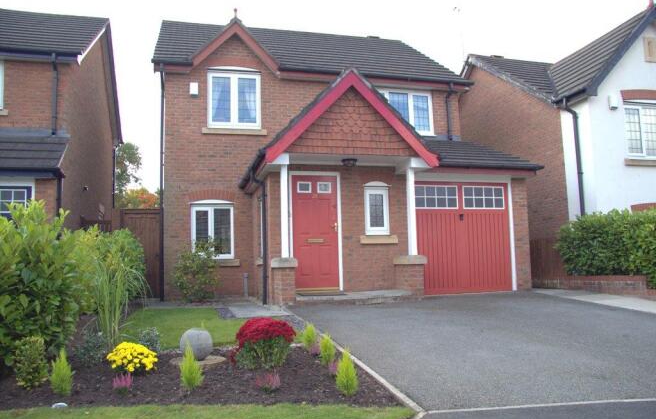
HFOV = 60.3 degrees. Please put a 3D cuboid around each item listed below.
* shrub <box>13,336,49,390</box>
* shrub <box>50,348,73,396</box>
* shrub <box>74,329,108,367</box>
[{"bbox_3d":[-2.386,1.227,4.529,0.283,0.420,0.283,0,-6,-15],"label":"shrub"},{"bbox_3d":[-2.097,1.270,4.448,0.169,0.361,0.169,0,-5,-16],"label":"shrub"},{"bbox_3d":[-2.193,1.289,5.235,0.309,0.342,0.309,0,-6,-15],"label":"shrub"}]

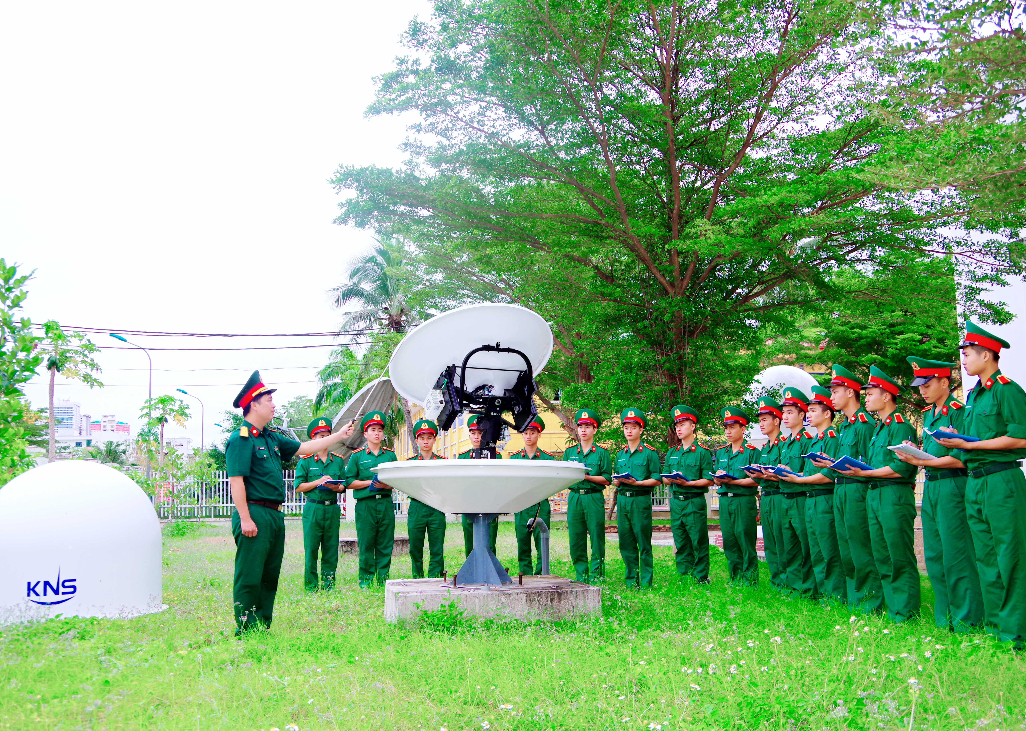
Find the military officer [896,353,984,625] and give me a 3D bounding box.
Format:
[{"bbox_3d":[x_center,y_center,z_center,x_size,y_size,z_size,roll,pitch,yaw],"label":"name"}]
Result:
[{"bbox_3d":[2.753,0.824,6.098,0.480,1.780,0.520,0,-8,-8],"label":"military officer"}]

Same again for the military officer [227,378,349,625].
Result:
[{"bbox_3d":[-1.489,0.914,6.350,0.830,1.760,0.520,-3,-8,15],"label":"military officer"}]

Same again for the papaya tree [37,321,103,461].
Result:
[{"bbox_3d":[-9.567,1.378,20.028,1.650,4.731,1.600,-1,-8,0],"label":"papaya tree"}]

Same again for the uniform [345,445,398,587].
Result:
[{"bbox_3d":[-1.372,1.475,9.293,0.520,1.431,0.360,3,-9,-24],"label":"uniform"}]

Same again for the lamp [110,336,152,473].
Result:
[{"bbox_3d":[-16.249,2.672,40.369,1.700,8.000,0.300,0,-8,-12],"label":"lamp"}]

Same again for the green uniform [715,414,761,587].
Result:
[{"bbox_3d":[2.124,1.283,9.241,0.500,1.777,0.460,-8,-11,41],"label":"green uniform"}]

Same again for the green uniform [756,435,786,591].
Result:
[{"bbox_3d":[2.356,1.327,8.500,0.330,1.410,0.500,3,-9,-24],"label":"green uniform"}]

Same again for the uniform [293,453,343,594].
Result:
[{"bbox_3d":[-1.940,1.559,9.480,0.520,1.410,0.340,4,-9,-28],"label":"uniform"}]

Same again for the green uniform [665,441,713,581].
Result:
[{"bbox_3d":[1.706,1.435,9.316,0.500,1.406,0.370,-7,-10,36],"label":"green uniform"}]

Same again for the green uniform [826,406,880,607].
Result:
[{"bbox_3d":[2.488,1.047,6.879,0.380,1.490,0.500,0,-8,-10],"label":"green uniform"}]

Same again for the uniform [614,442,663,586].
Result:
[{"bbox_3d":[1.204,1.428,9.120,0.520,1.430,0.340,-5,-9,30],"label":"uniform"}]

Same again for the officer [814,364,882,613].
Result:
[{"bbox_3d":[2.463,0.892,6.899,0.480,1.800,0.520,0,-8,-10],"label":"officer"}]

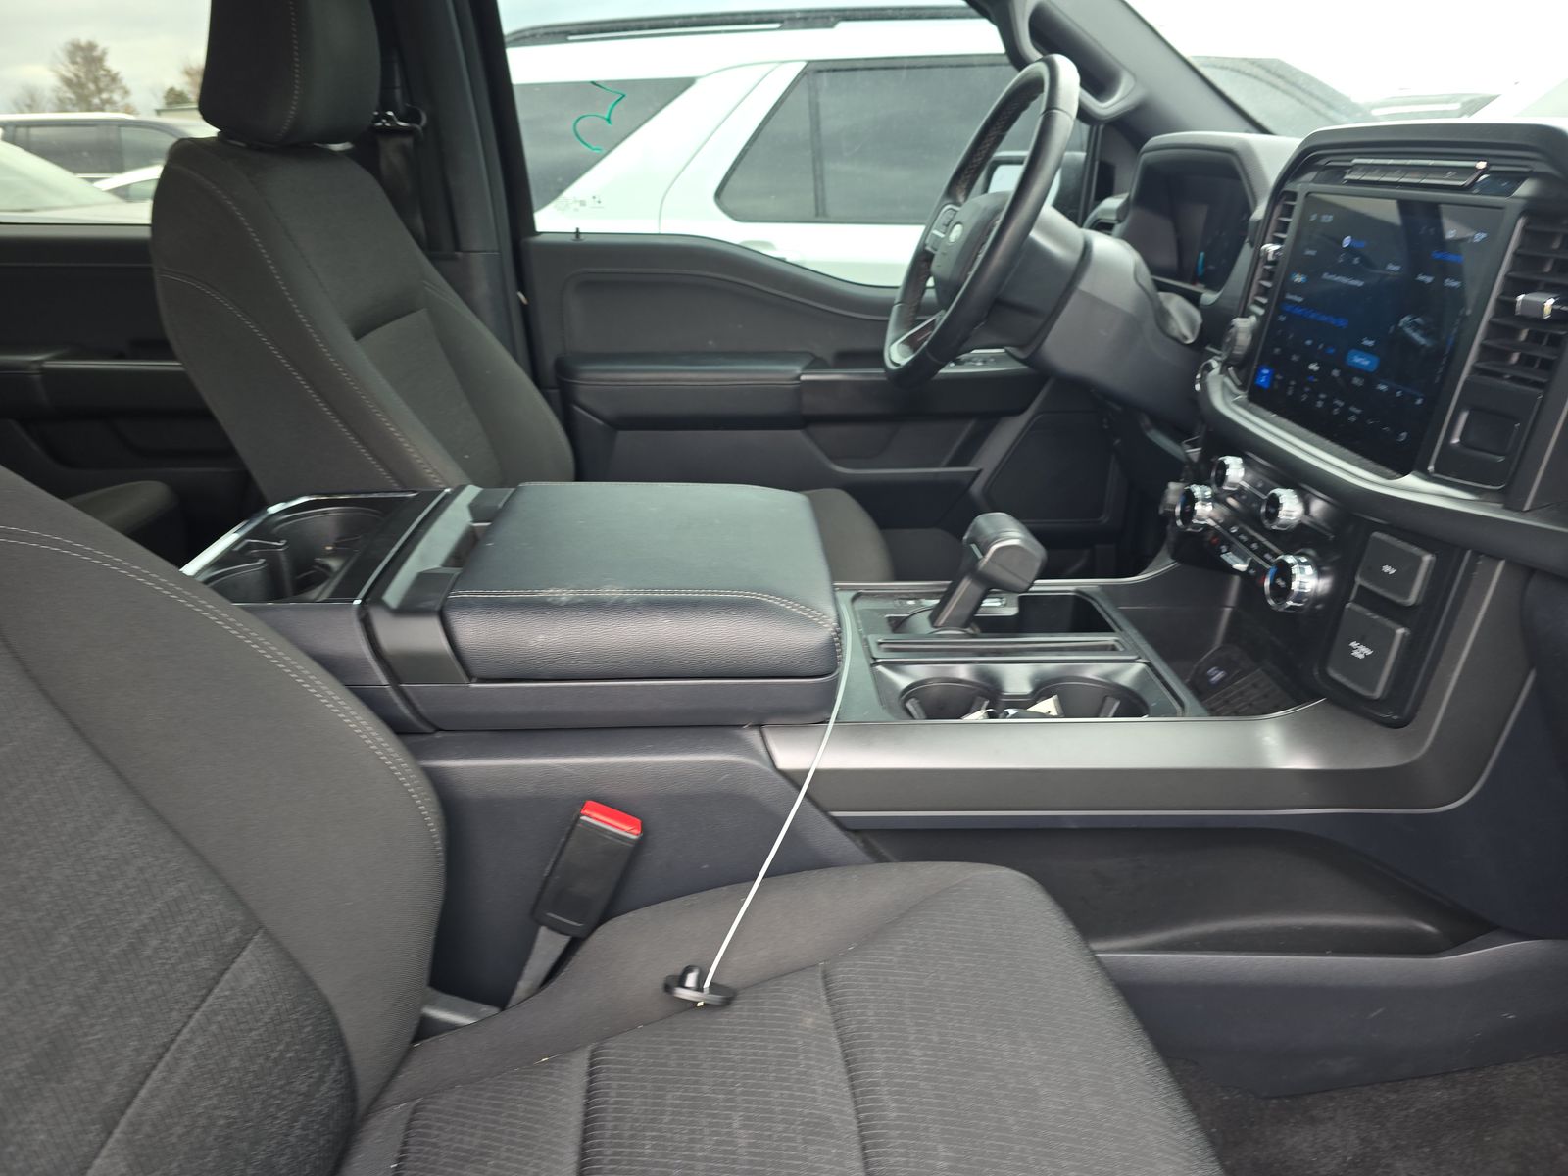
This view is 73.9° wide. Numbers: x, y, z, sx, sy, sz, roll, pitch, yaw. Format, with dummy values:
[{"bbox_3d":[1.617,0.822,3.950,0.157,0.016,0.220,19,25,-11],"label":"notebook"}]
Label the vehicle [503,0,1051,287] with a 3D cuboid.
[{"bbox_3d":[0.900,-1.275,4.287,5.050,1.775,2.000,1,22,0],"label":"vehicle"}]

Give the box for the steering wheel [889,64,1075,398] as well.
[{"bbox_3d":[0.237,-0.399,1.192,0.090,0.387,0.387,23,20,-11],"label":"steering wheel"}]

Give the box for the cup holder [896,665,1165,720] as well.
[{"bbox_3d":[0.196,0.119,0.862,0.205,0.075,0.105,0,23,-2],"label":"cup holder"}]

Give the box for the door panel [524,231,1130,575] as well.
[{"bbox_3d":[0.103,-0.263,1.683,0.970,0.600,0.140,0,23,-2],"label":"door panel"}]

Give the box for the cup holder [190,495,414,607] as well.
[{"bbox_3d":[-0.389,-0.005,0.869,0.150,0.080,0.250,0,23,-2],"label":"cup holder"}]

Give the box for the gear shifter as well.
[{"bbox_3d":[0.170,-0.018,0.961,0.125,0.112,0.075,0,23,-2],"label":"gear shifter"}]

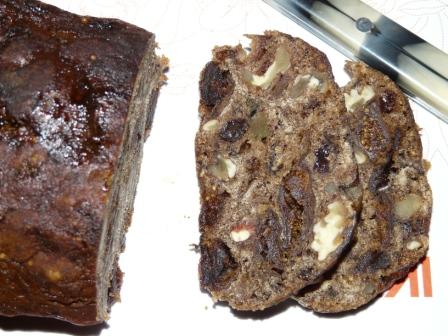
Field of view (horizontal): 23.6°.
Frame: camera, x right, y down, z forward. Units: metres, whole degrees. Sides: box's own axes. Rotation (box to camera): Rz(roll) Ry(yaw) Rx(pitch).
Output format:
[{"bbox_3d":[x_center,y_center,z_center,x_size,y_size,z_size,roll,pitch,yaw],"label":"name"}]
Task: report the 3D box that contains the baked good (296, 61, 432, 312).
[{"bbox_3d":[0.060,0.009,0.465,0.064,0.011,0.109,5,85,0],"label":"baked good"}]

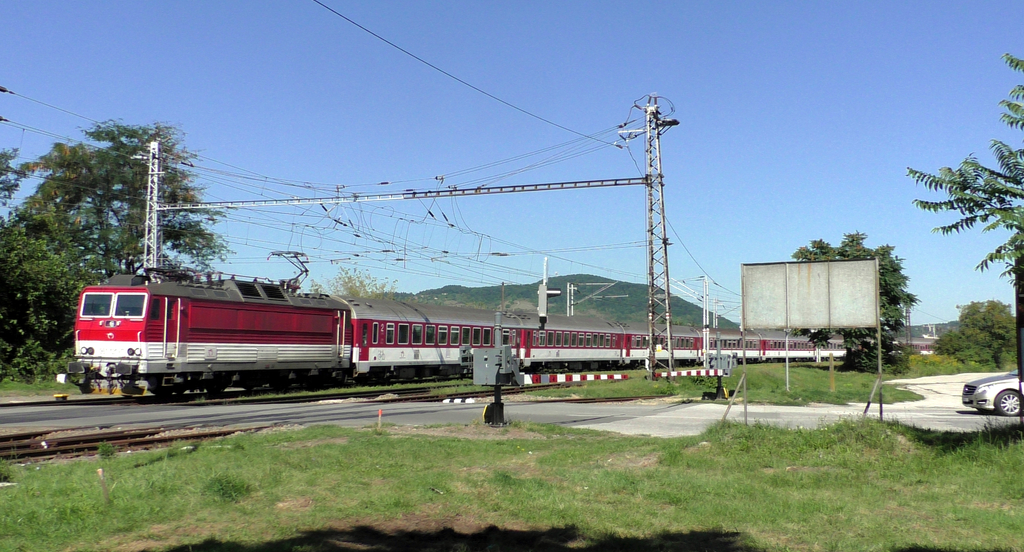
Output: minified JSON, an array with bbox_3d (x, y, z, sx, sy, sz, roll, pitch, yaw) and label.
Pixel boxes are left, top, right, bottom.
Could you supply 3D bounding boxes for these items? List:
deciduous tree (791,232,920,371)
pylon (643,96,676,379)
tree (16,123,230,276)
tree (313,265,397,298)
[{"bbox_3d":[24.631,1.882,80.058,8.800,10.070,8.200,-1,-4,17],"label":"deciduous tree"},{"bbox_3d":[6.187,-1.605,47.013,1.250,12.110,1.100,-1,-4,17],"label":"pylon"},{"bbox_3d":[-23.181,-1.638,66.252,12.300,15.170,11.500,2,-4,-19],"label":"tree"},{"bbox_3d":[-10.539,2.962,74.967,5.800,7.220,5.500,1,-4,-8],"label":"tree"}]

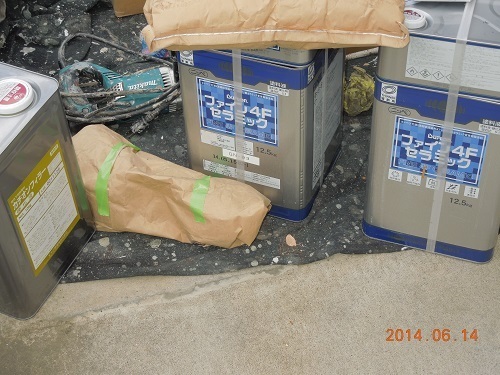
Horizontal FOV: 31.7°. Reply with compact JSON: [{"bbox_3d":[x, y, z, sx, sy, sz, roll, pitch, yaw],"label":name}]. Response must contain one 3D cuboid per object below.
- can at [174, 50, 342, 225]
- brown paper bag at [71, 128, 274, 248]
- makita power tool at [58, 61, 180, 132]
[{"bbox_3d":[0.029,-0.172,1.633,0.238,0.370,0.238,15,47,18],"label":"can"},{"bbox_3d":[-0.169,-0.005,1.641,0.400,0.132,0.168,8,45,12],"label":"brown paper bag"},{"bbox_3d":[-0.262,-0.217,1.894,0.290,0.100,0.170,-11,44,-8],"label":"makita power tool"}]

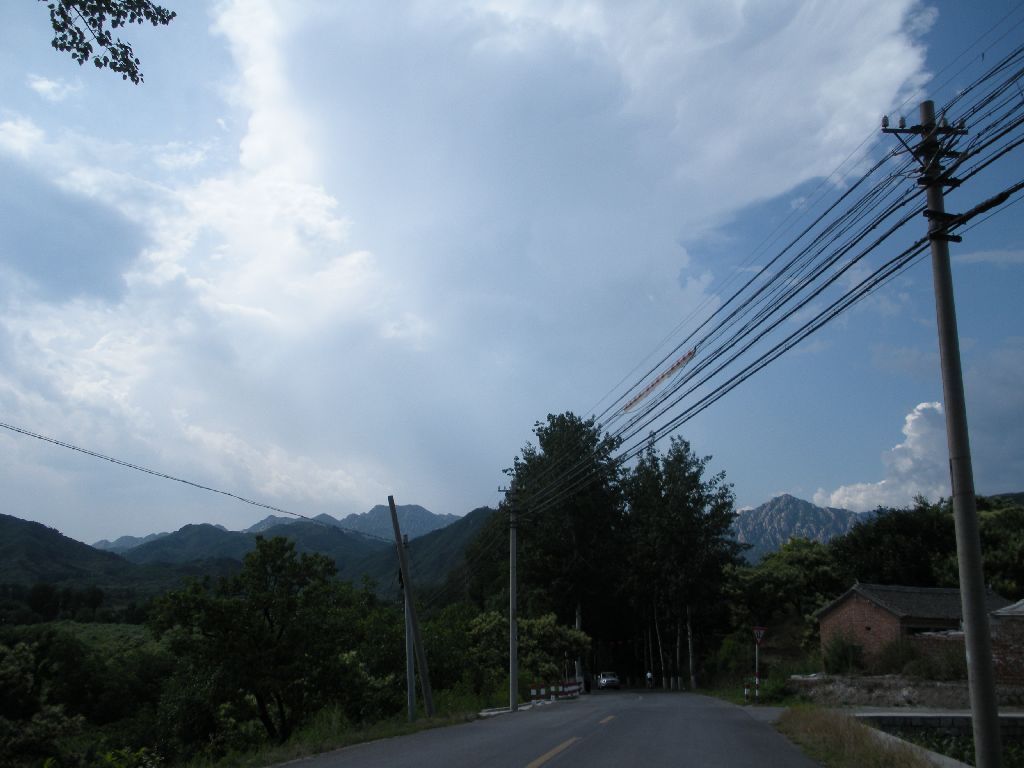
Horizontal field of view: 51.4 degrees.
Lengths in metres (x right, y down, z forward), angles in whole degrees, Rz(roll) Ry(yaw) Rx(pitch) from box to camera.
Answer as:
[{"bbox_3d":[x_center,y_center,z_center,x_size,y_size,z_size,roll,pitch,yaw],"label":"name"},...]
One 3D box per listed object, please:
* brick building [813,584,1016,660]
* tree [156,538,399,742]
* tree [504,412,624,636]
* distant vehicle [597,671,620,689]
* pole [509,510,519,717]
[{"bbox_3d":[19.535,11.732,50.293,9.400,4.150,4.900,9,-17,-30],"label":"brick building"},{"bbox_3d":[-5.425,5.791,24.120,5.500,4.600,5.200,0,-15,0],"label":"tree"},{"bbox_3d":[2.940,9.134,59.629,6.700,15.400,6.500,0,-15,0],"label":"tree"},{"bbox_3d":[8.338,25.439,91.542,1.720,1.470,4.400,0,-15,2],"label":"distant vehicle"},{"bbox_3d":[0.056,6.980,35.385,0.280,7.400,0.280,0,-15,0],"label":"pole"}]

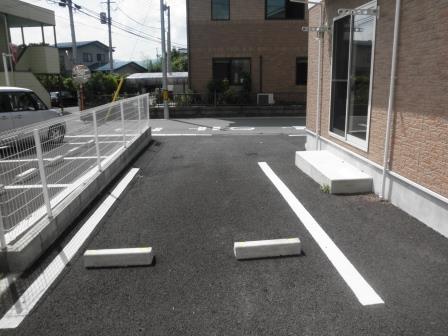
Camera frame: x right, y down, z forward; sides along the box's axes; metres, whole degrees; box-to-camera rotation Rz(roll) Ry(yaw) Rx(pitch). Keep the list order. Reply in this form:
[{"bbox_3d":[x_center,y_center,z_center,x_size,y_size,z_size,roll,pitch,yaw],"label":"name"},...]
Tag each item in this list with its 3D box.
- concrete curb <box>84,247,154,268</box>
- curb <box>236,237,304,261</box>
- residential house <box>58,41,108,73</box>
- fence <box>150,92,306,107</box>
[{"bbox_3d":[-0.973,0.822,3.368,0.610,0.115,0.135,-2,13,-1],"label":"concrete curb"},{"bbox_3d":[0.416,0.762,3.443,0.610,0.115,0.135,-3,13,-5],"label":"curb"},{"bbox_3d":[-19.424,-13.213,50.077,6.800,7.400,6.600,6,15,29],"label":"residential house"},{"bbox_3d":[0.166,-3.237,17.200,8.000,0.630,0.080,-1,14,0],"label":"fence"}]

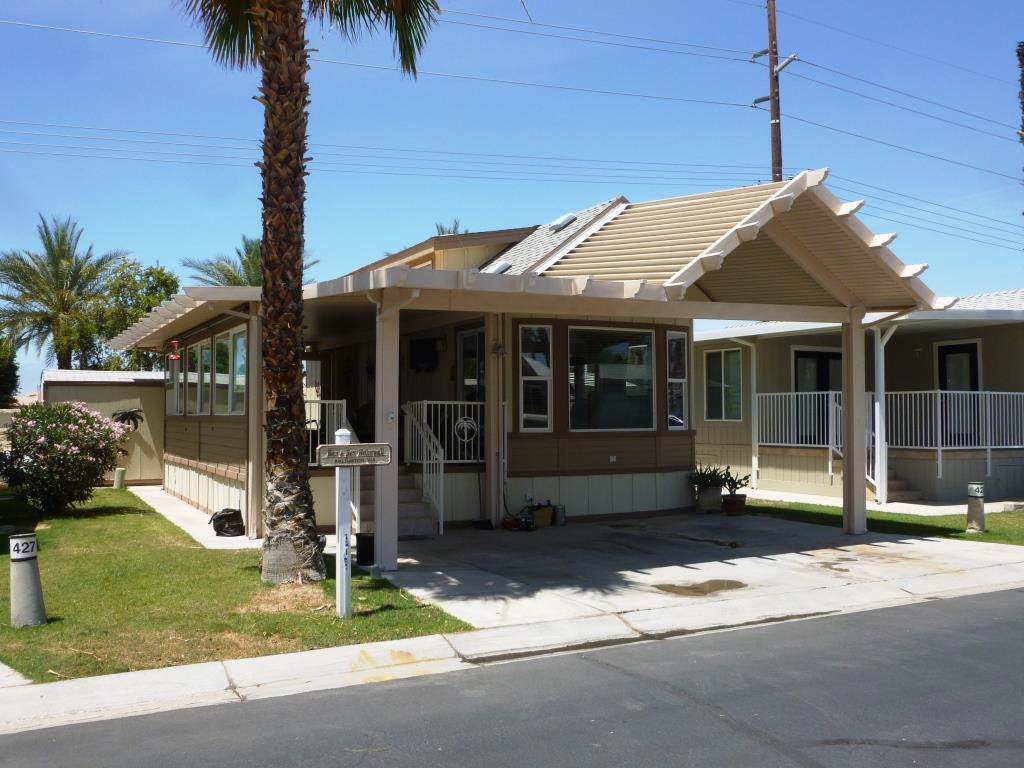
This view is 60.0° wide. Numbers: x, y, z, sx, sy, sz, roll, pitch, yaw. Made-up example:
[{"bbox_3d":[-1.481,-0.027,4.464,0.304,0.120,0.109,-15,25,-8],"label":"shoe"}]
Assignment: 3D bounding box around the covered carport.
[{"bbox_3d":[1.342,-0.298,11.565,7.700,4.500,3.900,0,-2,-25],"label":"covered carport"}]

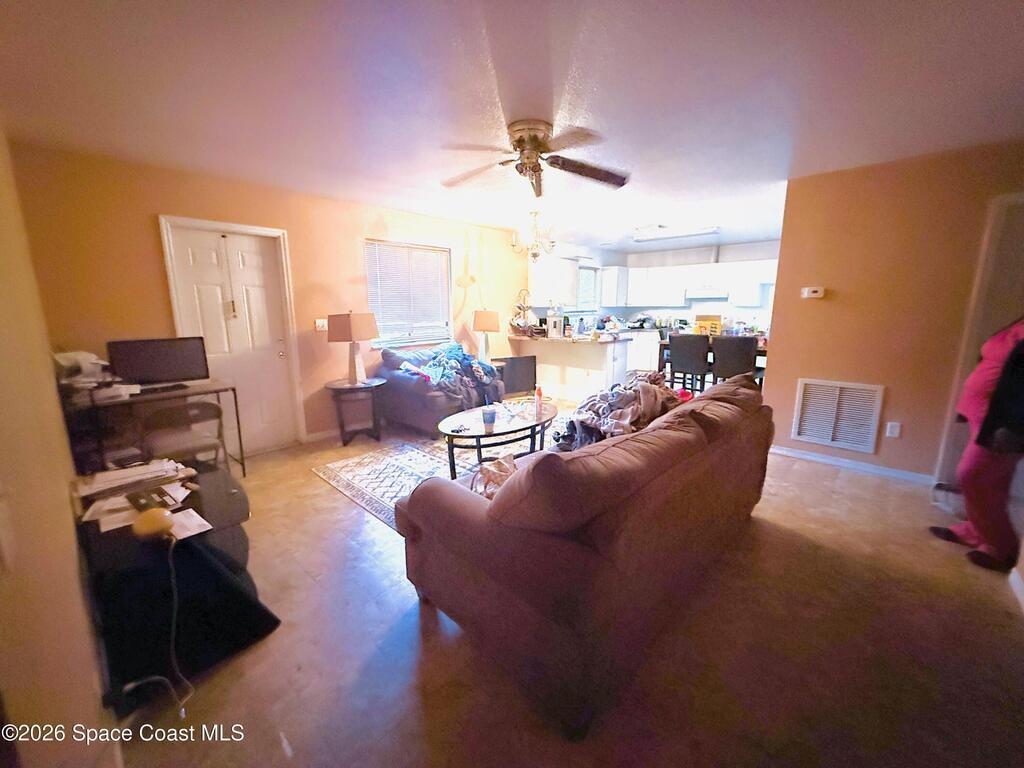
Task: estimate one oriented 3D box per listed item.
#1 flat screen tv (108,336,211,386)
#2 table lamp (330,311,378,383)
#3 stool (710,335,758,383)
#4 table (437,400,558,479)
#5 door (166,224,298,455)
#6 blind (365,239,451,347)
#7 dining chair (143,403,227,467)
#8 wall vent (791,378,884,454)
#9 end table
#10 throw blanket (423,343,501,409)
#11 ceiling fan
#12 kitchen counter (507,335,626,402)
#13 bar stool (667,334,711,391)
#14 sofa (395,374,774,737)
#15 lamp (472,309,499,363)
[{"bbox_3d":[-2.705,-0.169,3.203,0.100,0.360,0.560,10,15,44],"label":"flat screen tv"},{"bbox_3d":[-1.569,-0.368,4.116,0.335,0.706,0.335,5,12,26],"label":"table lamp"},{"bbox_3d":[2.649,-0.042,4.866,0.460,1.030,0.540,10,15,44],"label":"stool"},{"bbox_3d":[-0.073,0.498,3.514,0.735,0.460,1.250,9,13,39],"label":"table"},{"bbox_3d":[-2.454,-0.328,3.791,0.050,2.010,0.810,10,14,42],"label":"door"},{"bbox_3d":[-1.199,-1.092,5.047,0.050,1.150,1.160,10,14,42],"label":"blind"},{"bbox_3d":[-2.205,0.481,2.815,0.450,0.780,0.480,-8,13,-35],"label":"dining chair"},{"bbox_3d":[2.792,0.268,3.585,0.580,0.565,0.030,10,15,44],"label":"wall vent"},{"bbox_3d":[-1.598,0.278,4.355,0.590,0.605,0.590,10,14,42],"label":"end table"},{"bbox_3d":[-0.659,-0.122,4.906,0.800,0.640,0.880,10,14,42],"label":"throw blanket"},{"bbox_3d":[0.114,-1.437,2.610,1.280,0.300,1.280,10,14,42],"label":"ceiling fan"},{"bbox_3d":[0.790,-0.213,6.075,1.700,0.915,0.680,10,14,42],"label":"kitchen counter"},{"bbox_3d":[2.287,-0.107,5.219,0.460,1.030,0.540,10,15,44],"label":"bar stool"},{"bbox_3d":[0.576,0.489,2.286,1.030,0.920,2.140,10,15,44],"label":"sofa"},{"bbox_3d":[-0.345,-0.605,5.402,0.335,0.706,0.335,1,10,6],"label":"lamp"}]

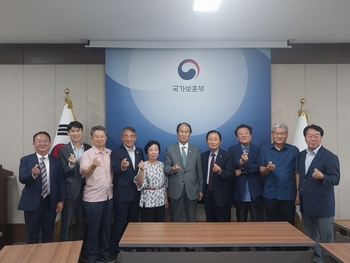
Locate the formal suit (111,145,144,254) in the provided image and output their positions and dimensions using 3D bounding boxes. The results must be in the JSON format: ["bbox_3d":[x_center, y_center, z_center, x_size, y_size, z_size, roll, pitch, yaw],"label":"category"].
[{"bbox_3d":[-0.628,0.873,3.480,0.500,1.410,0.340,0,0,-10],"label":"formal suit"}]

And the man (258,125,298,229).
[{"bbox_3d":[1.378,0.753,3.530,0.530,1.710,0.360,0,0,8],"label":"man"}]

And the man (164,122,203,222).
[{"bbox_3d":[0.114,0.747,3.530,0.510,1.720,0.360,0,0,0],"label":"man"}]

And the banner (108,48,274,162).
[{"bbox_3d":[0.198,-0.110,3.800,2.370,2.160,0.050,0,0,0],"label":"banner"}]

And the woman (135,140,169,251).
[{"bbox_3d":[-0.308,0.863,3.460,0.460,1.490,0.340,0,0,-3],"label":"woman"}]

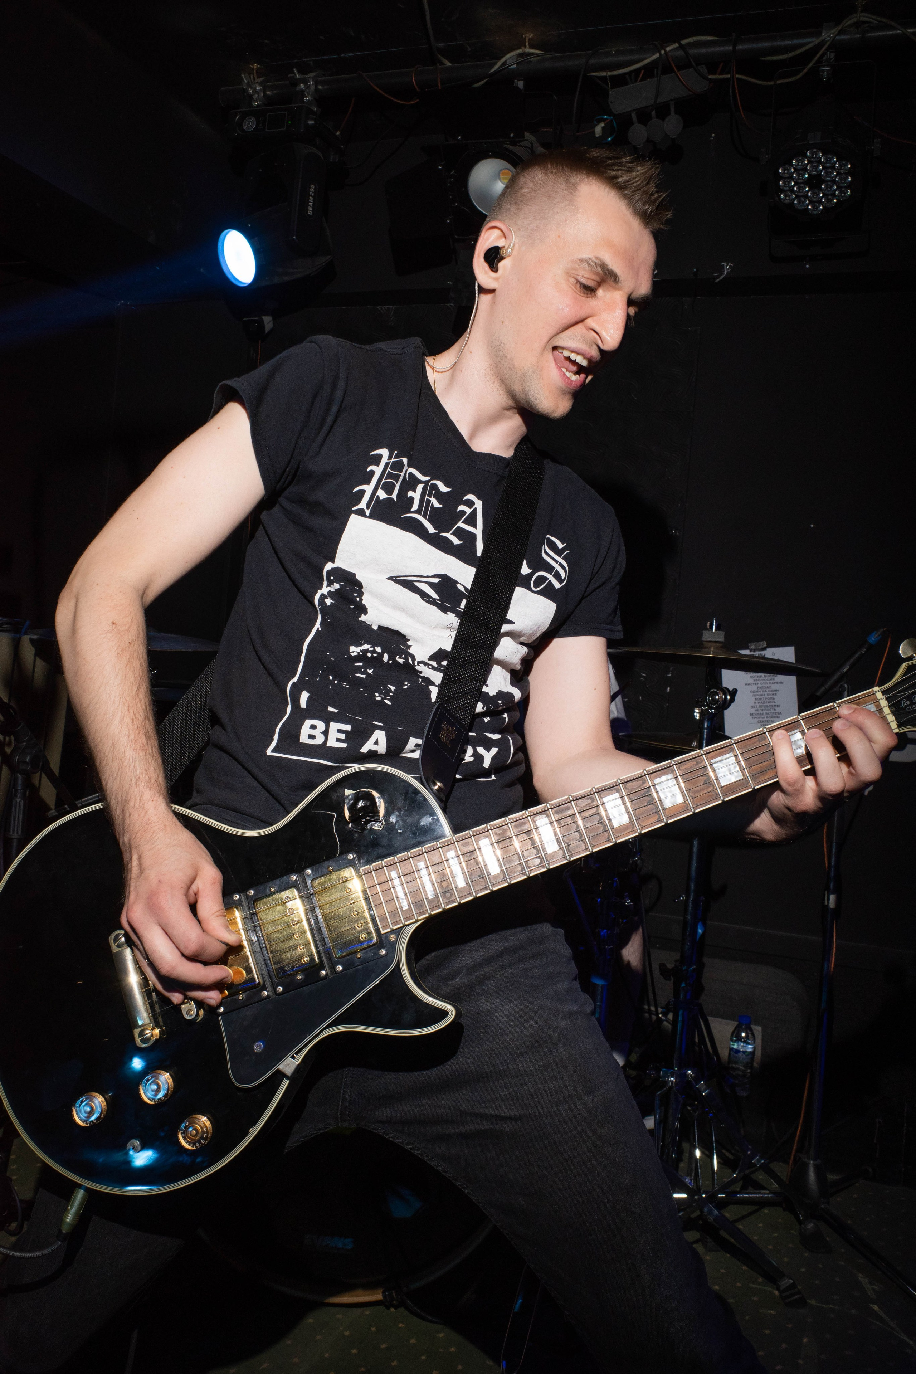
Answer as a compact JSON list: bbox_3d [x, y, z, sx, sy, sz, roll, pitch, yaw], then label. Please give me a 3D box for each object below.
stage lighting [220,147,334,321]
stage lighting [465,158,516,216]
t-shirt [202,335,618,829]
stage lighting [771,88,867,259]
[{"bbox_3d":[-0.472,-1.185,2.780,0.300,0.380,0.270,-14,13,-36],"label":"stage lighting"},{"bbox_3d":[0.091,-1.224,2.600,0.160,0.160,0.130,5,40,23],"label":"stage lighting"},{"bbox_3d":[-0.067,-0.073,1.080,0.450,0.570,0.260,14,4,-24],"label":"t-shirt"},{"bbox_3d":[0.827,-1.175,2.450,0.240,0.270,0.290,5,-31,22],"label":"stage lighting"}]

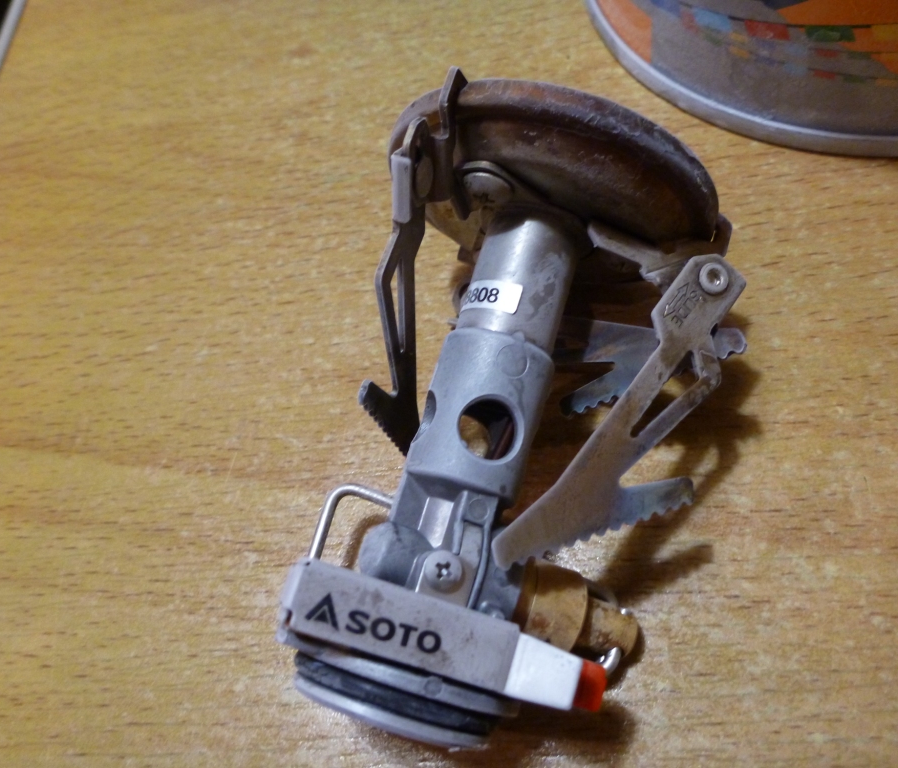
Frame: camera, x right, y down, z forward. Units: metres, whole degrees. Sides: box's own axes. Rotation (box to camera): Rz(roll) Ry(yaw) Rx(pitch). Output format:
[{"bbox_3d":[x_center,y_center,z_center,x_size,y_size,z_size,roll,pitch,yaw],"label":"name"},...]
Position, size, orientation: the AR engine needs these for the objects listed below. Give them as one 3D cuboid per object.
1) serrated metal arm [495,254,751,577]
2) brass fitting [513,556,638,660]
[{"bbox_3d":[0.026,0.006,0.105,0.018,0.003,0.051,39,73,-6],"label":"serrated metal arm"},{"bbox_3d":[0.016,0.031,0.112,0.017,0.012,0.012,20,90,-13],"label":"brass fitting"}]

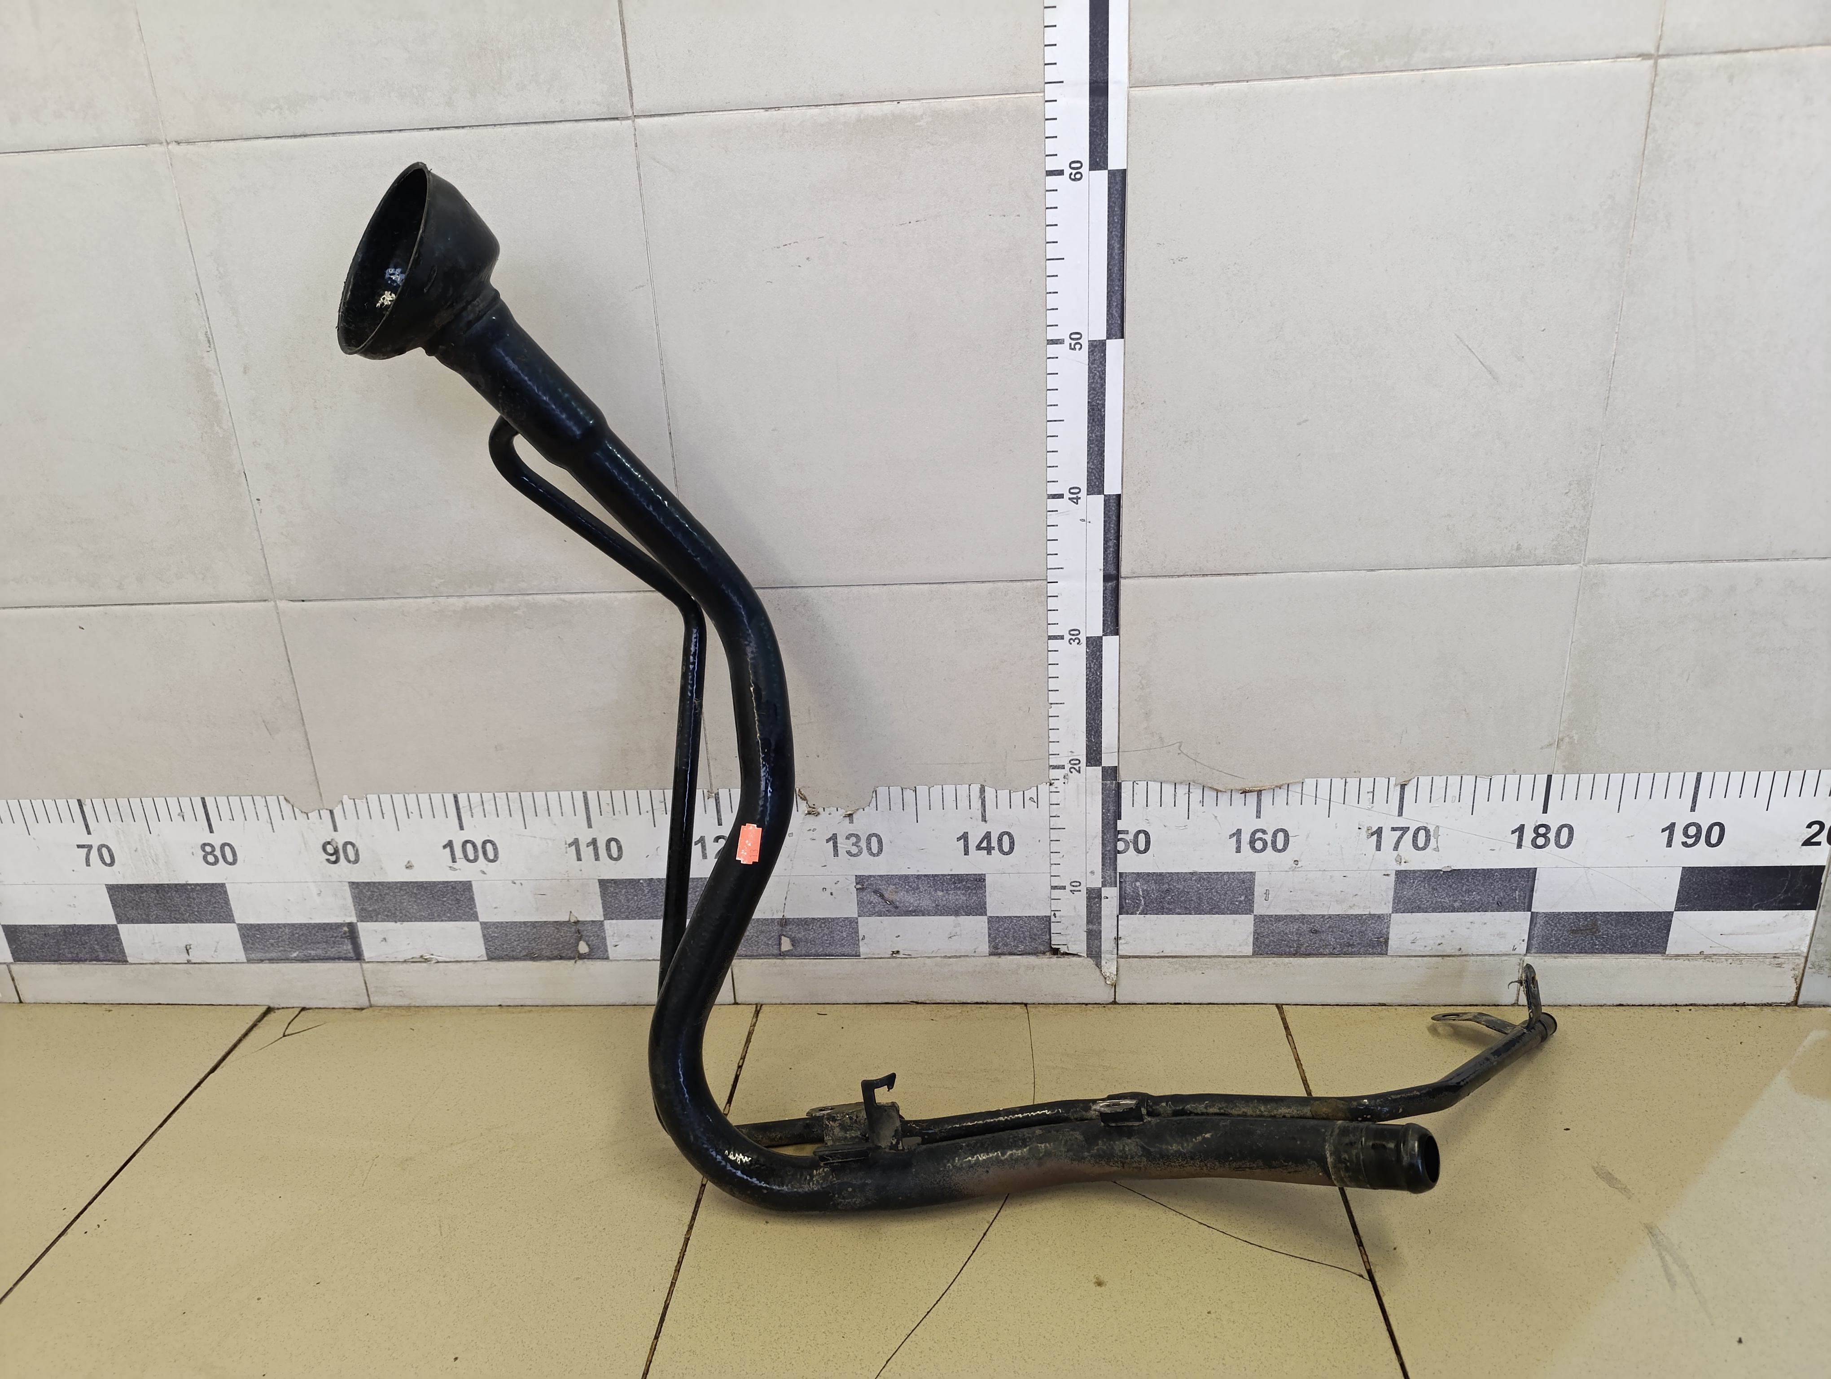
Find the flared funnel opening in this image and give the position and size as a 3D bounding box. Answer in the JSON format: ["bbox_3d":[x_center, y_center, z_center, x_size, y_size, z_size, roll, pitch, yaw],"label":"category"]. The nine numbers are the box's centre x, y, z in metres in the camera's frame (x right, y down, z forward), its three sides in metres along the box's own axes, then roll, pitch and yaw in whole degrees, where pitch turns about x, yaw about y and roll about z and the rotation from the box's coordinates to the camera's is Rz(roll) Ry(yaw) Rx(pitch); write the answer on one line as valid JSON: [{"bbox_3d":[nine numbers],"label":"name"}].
[{"bbox_3d":[-0.299,-0.252,0.755,0.066,0.122,0.122,19,1,-41],"label":"flared funnel opening"}]

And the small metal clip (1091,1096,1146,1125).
[{"bbox_3d":[0.127,0.264,0.762,0.034,0.015,0.016,-1,20,4],"label":"small metal clip"}]

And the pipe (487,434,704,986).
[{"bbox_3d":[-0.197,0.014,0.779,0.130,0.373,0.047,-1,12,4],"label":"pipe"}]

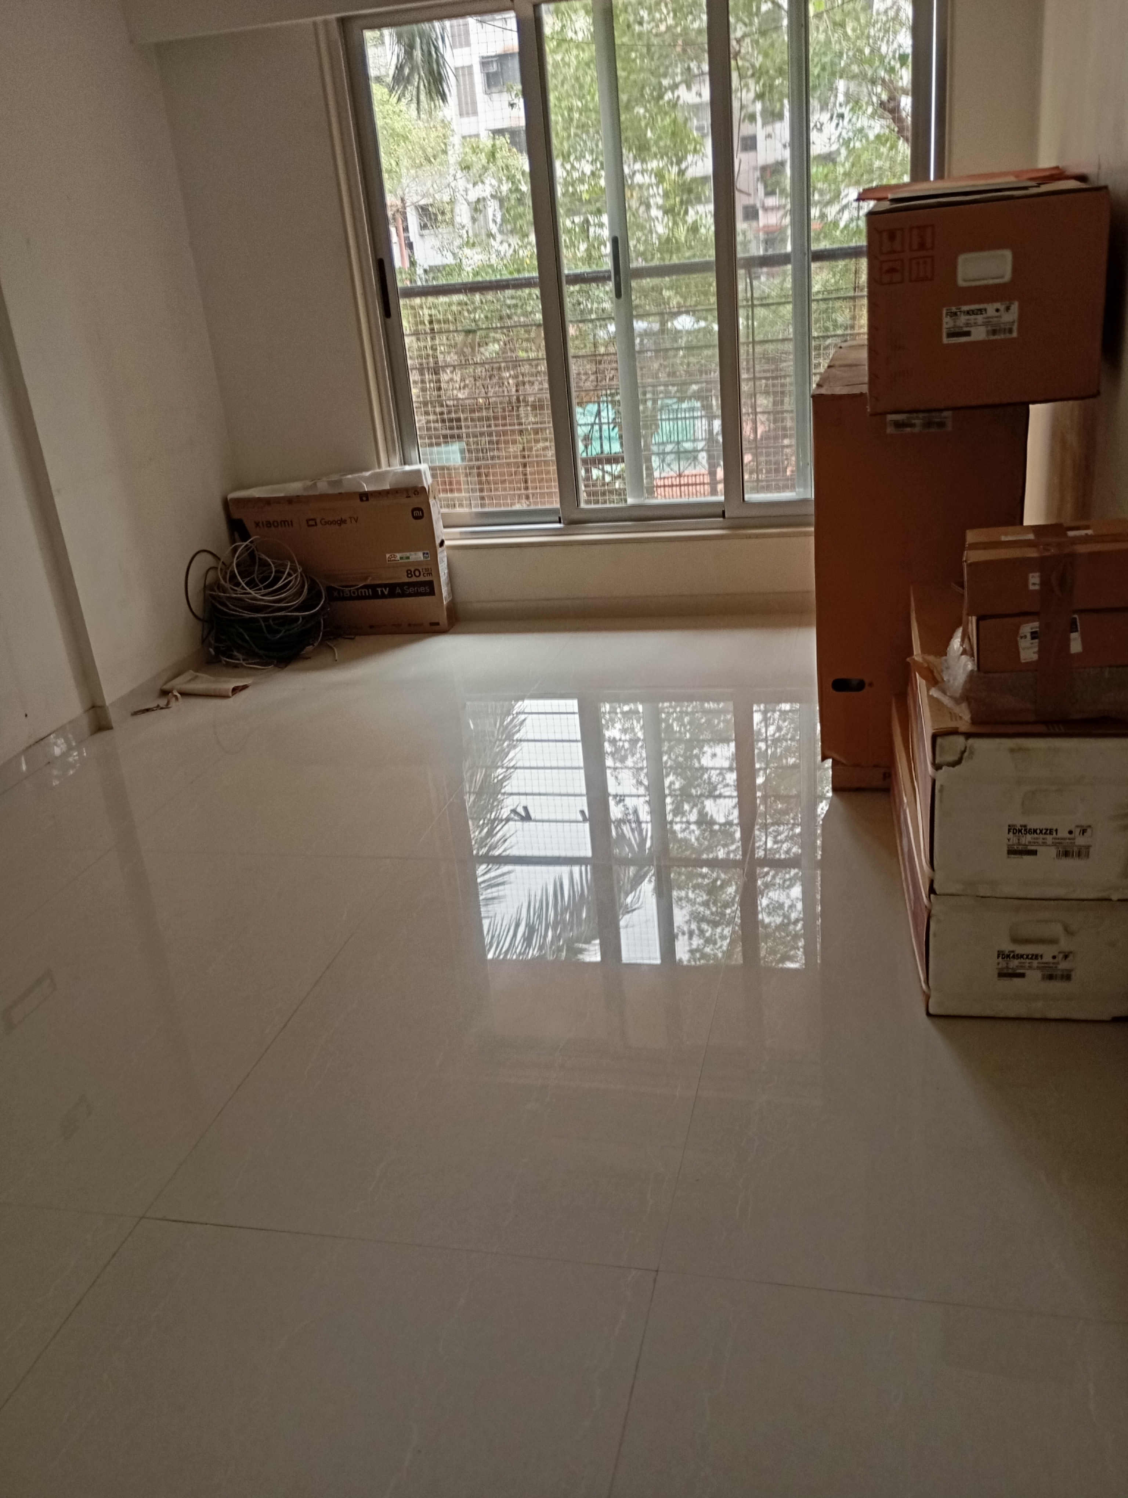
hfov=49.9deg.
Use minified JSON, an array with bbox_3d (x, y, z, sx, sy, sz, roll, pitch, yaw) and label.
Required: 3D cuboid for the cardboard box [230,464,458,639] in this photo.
[{"bbox_3d":[-0.868,-0.757,4.836,0.820,0.590,0.140,-1,22,13],"label":"cardboard box"}]

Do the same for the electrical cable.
[{"bbox_3d":[-1.113,-0.573,4.654,0.480,0.430,0.410,0,22,14],"label":"electrical cable"}]

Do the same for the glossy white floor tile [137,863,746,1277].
[{"bbox_3d":[-0.117,0.500,2.307,0.800,0.010,1.200,0,22,14],"label":"glossy white floor tile"}]

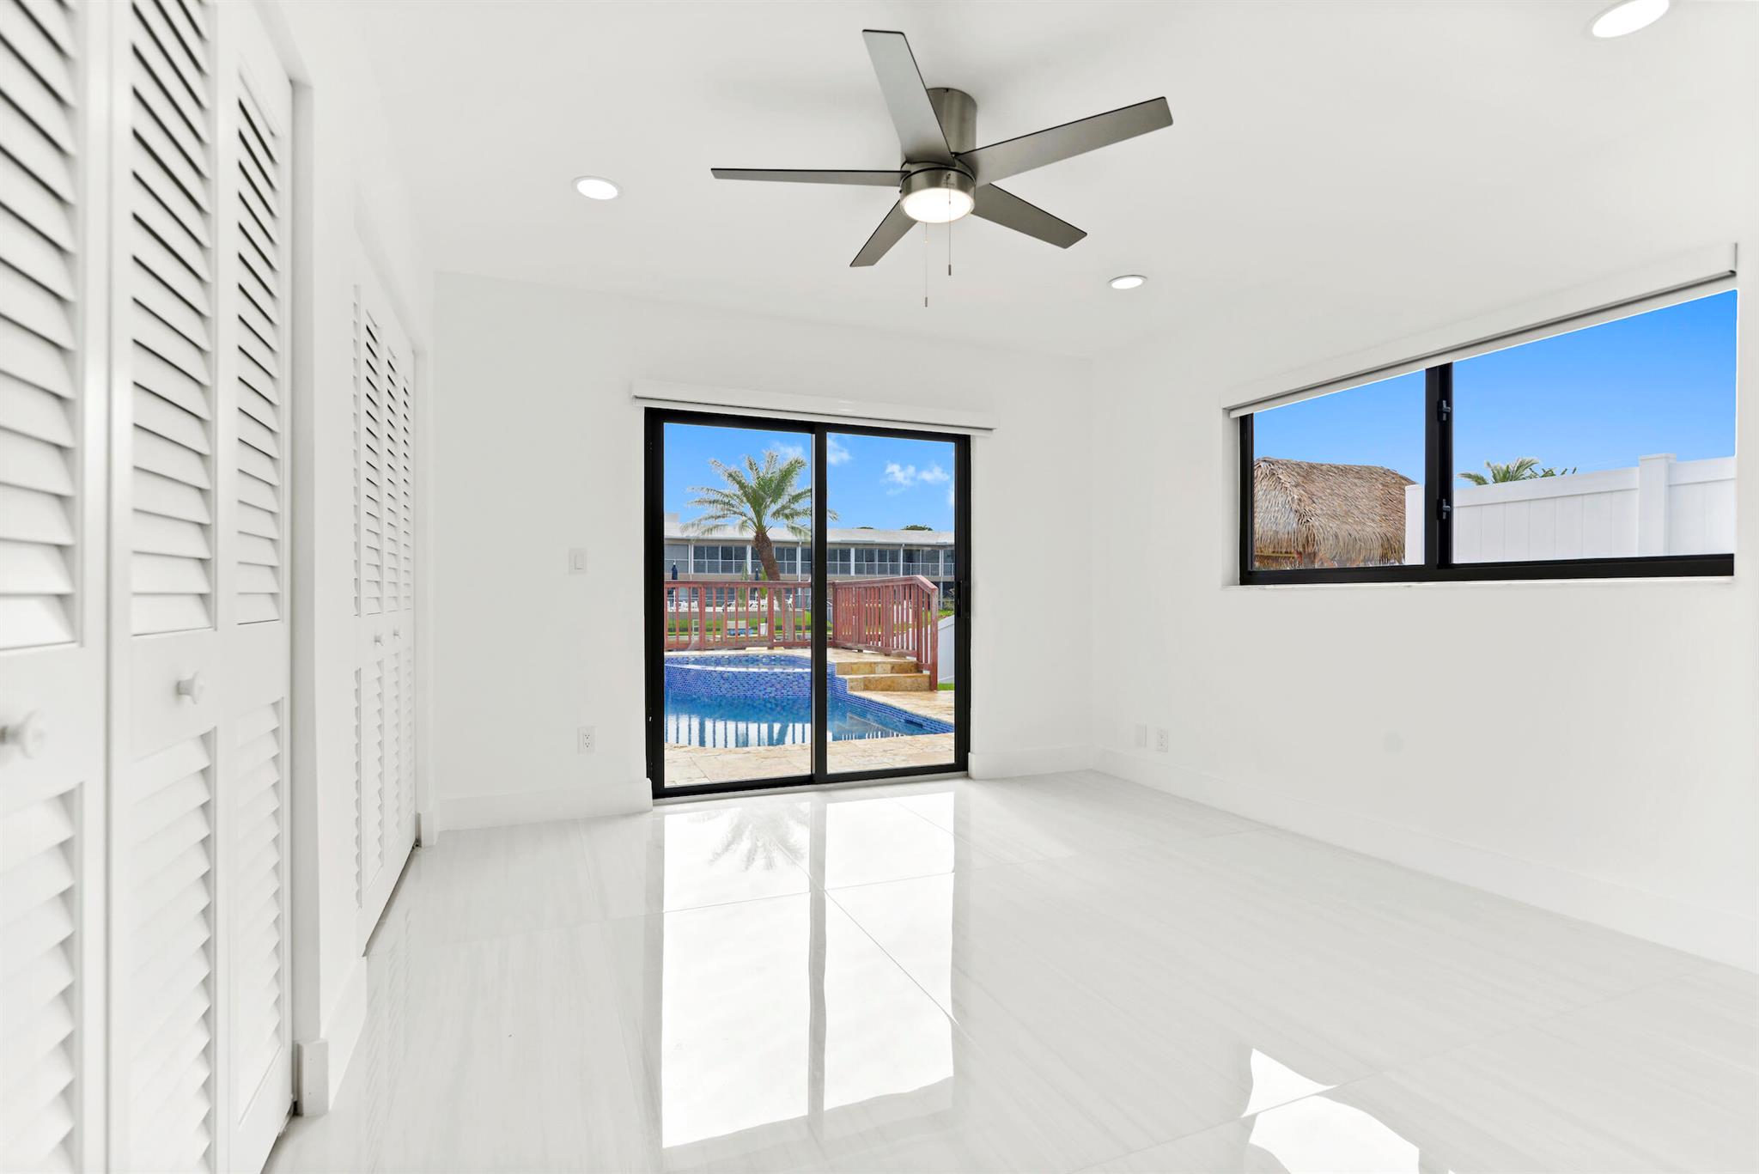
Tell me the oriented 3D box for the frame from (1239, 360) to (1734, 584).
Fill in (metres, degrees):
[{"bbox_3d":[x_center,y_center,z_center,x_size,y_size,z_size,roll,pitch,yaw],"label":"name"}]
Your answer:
[{"bbox_3d":[2.193,-0.469,3.075,0.080,0.905,1.827,0,0,-23],"label":"frame"}]

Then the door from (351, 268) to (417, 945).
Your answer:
[{"bbox_3d":[-1.661,0.041,2.603,0.040,2.034,1.235,0,0,-23],"label":"door"}]

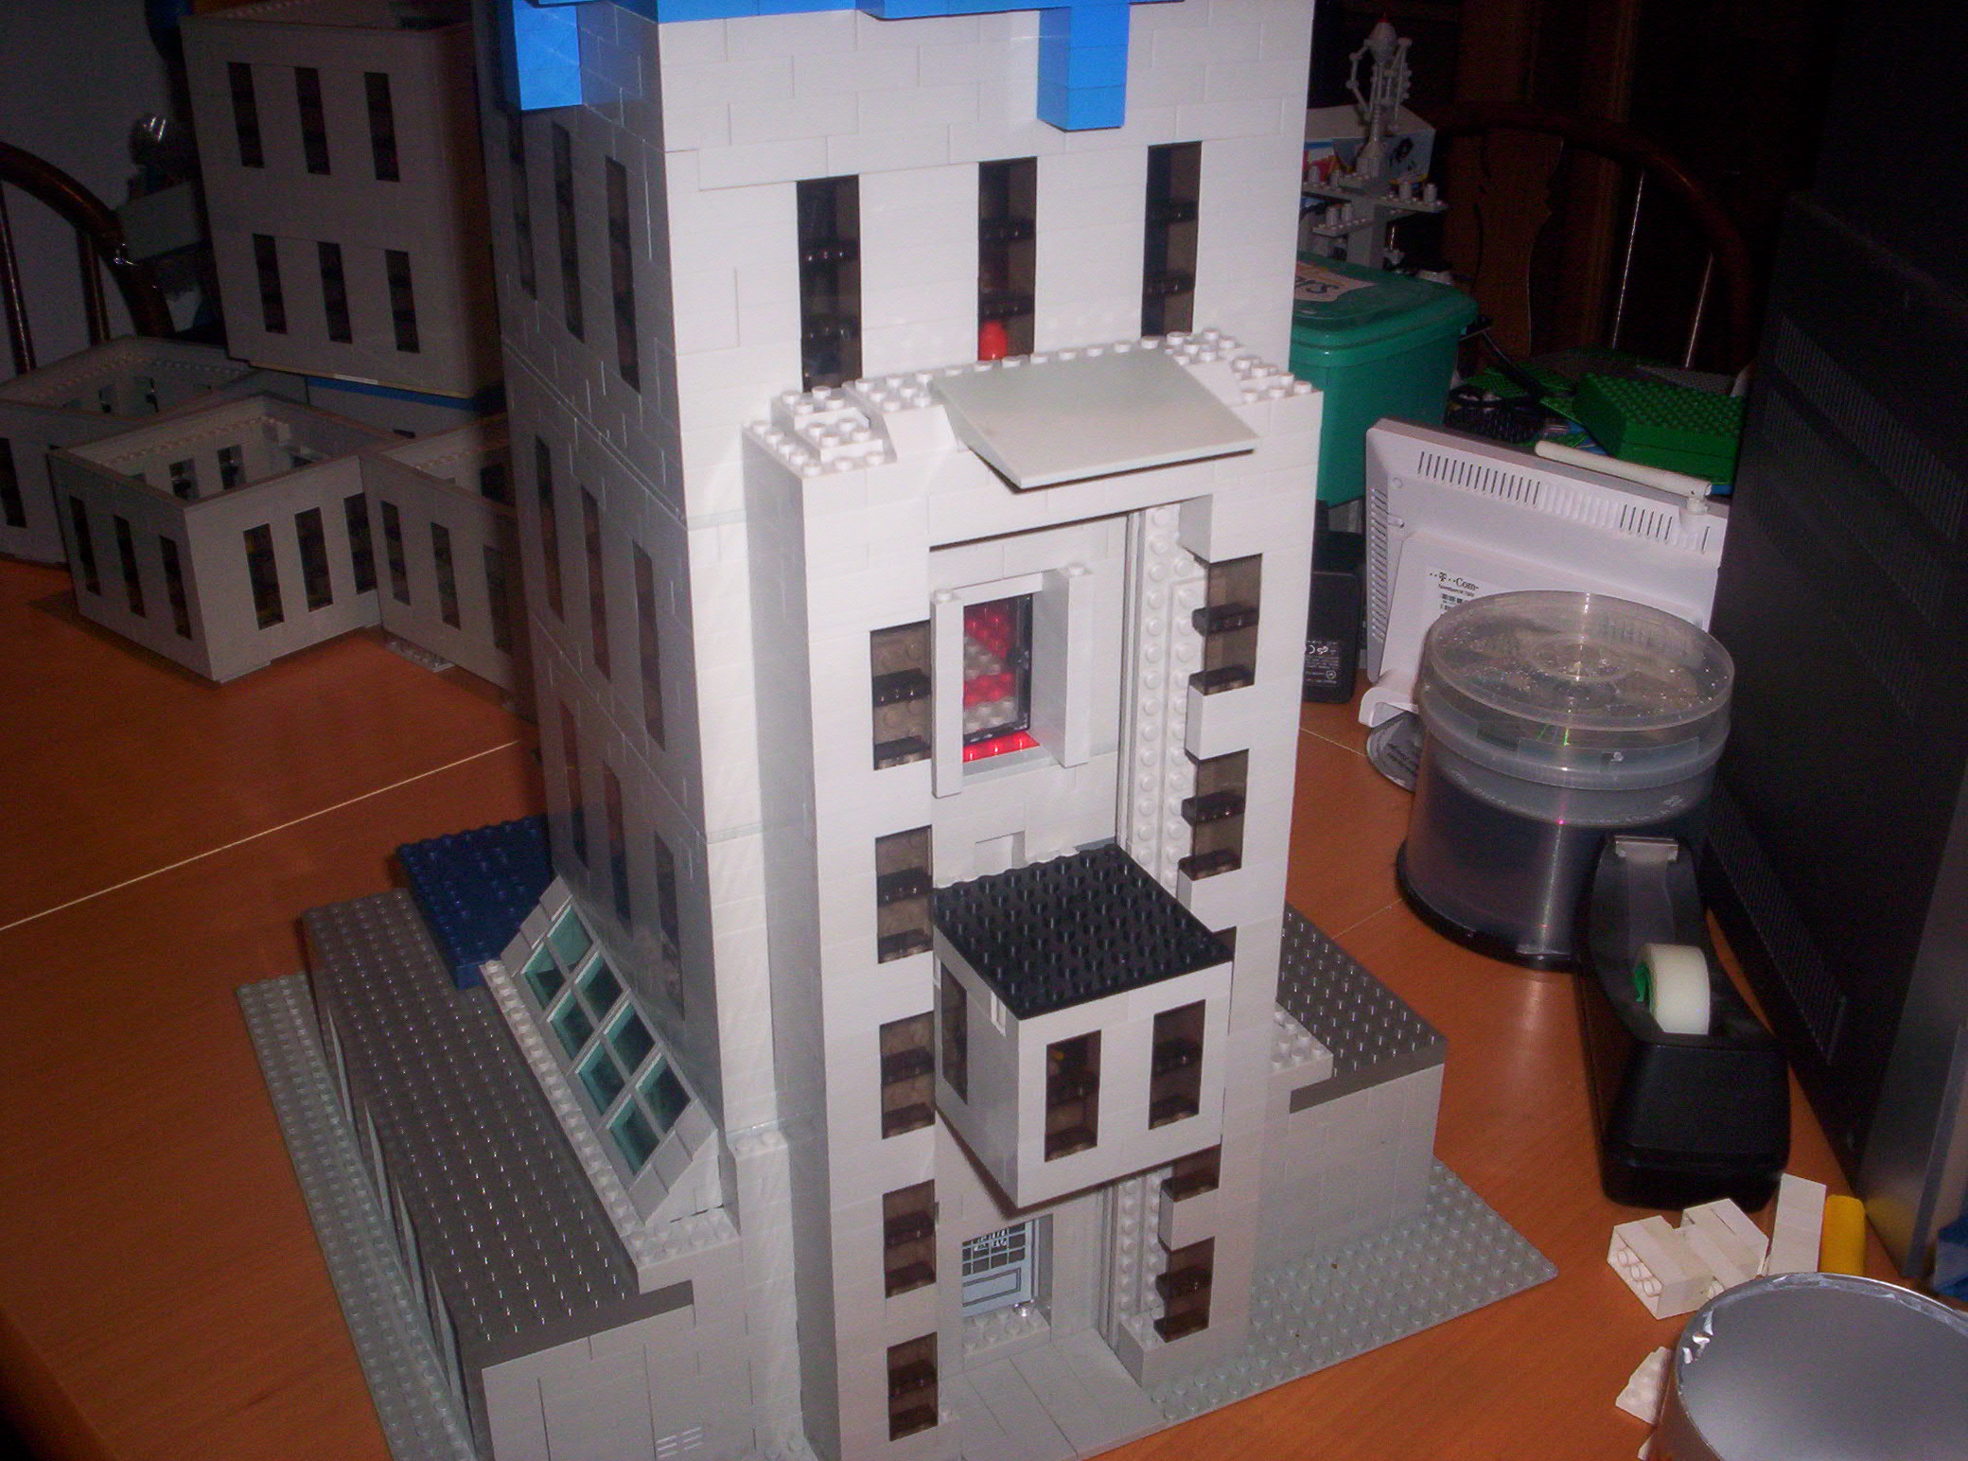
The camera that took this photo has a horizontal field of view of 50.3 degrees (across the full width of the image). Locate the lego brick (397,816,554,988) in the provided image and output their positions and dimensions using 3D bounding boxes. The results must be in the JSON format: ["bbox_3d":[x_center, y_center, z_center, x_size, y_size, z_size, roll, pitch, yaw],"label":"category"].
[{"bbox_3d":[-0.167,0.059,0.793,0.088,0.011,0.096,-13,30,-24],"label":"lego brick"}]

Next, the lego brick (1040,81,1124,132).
[{"bbox_3d":[0.024,-0.153,0.509,0.016,0.010,0.016,-13,30,-24],"label":"lego brick"}]

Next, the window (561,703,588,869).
[{"bbox_3d":[-0.131,0.017,0.691,0.008,0.058,0.016,-13,30,-24],"label":"window"}]

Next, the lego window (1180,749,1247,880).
[{"bbox_3d":[0.064,0.022,0.586,0.016,0.038,0.008,-12,30,-23],"label":"lego window"}]

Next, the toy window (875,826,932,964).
[{"bbox_3d":[-0.022,0.041,0.549,0.016,0.038,0.008,-12,30,-23],"label":"toy window"}]

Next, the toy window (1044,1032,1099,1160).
[{"bbox_3d":[0.022,0.095,0.557,0.016,0.038,0.008,-13,30,-23],"label":"toy window"}]

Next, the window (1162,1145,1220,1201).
[{"bbox_3d":[0.063,0.124,0.639,0.016,0.038,0.008,-13,30,-23],"label":"window"}]

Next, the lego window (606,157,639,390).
[{"bbox_3d":[-0.087,-0.115,0.527,0.008,0.058,0.016,-13,30,-23],"label":"lego window"}]

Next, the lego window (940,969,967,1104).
[{"bbox_3d":[-0.004,0.084,0.585,0.008,0.038,0.016,-13,30,-24],"label":"lego window"}]

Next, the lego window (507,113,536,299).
[{"bbox_3d":[-0.130,-0.155,0.603,0.008,0.058,0.016,-13,30,-24],"label":"lego window"}]

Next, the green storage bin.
[{"bbox_3d":[0.198,-0.235,1.364,0.135,0.117,0.185,-21,34,-35],"label":"green storage bin"}]

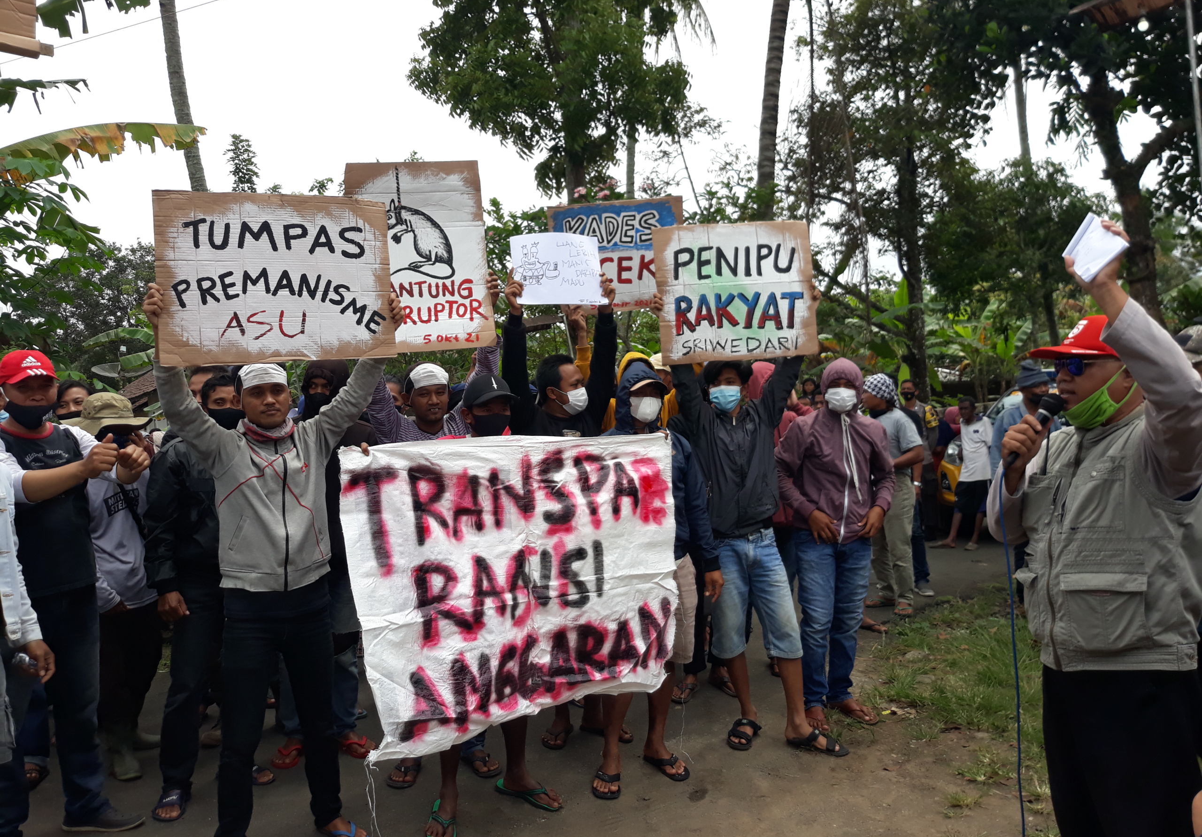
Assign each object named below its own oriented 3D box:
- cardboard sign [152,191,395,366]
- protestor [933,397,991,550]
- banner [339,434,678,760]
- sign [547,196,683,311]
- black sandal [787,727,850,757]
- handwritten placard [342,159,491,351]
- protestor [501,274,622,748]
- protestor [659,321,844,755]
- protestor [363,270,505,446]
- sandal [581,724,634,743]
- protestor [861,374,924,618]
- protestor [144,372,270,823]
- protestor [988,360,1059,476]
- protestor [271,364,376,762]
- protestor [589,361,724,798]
[{"bbox_3d":[-1.050,-0.455,3.060,0.740,0.540,0.030,-4,0,-27],"label":"cardboard sign"},{"bbox_3d":[3.707,0.504,9.600,0.500,1.570,0.450,0,1,23],"label":"protestor"},{"bbox_3d":[-0.260,0.570,3.270,1.200,1.020,0.140,-3,4,-25],"label":"banner"},{"bbox_3d":[0.087,-0.760,4.450,0.650,0.550,0.020,-4,3,-10],"label":"sign"},{"bbox_3d":[0.925,1.358,3.998,0.275,0.085,0.105,1,2,31],"label":"black sandal"},{"bbox_3d":[-0.735,-0.650,3.720,0.560,0.770,0.030,-3,-7,-8],"label":"handwritten placard"},{"bbox_3d":[-0.175,0.393,4.116,0.540,2.000,0.440,0,2,-13],"label":"protestor"},{"bbox_3d":[0.643,0.451,4.048,0.760,1.890,0.500,0,2,-2],"label":"protestor"},{"bbox_3d":[-0.696,0.415,3.767,0.600,1.980,0.450,-1,2,-16],"label":"protestor"},{"bbox_3d":[0.027,1.383,4.180,0.265,0.060,0.105,0,1,38],"label":"sandal"},{"bbox_3d":[2.053,0.519,6.600,0.500,1.670,0.420,0,1,41],"label":"protestor"},{"bbox_3d":[-1.501,0.612,3.573,0.490,1.600,0.420,-1,2,-24],"label":"protestor"},{"bbox_3d":[2.901,0.494,6.400,0.540,1.710,0.380,-1,1,-23],"label":"protestor"},{"bbox_3d":[-1.168,0.573,3.972,0.490,1.650,0.380,-1,2,-18],"label":"protestor"},{"bbox_3d":[0.220,0.588,3.750,0.550,1.660,0.470,-1,1,-14],"label":"protestor"}]

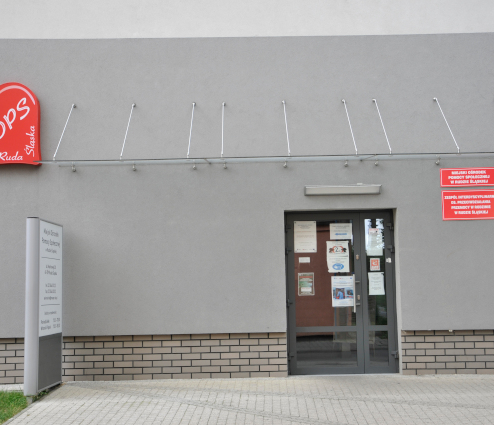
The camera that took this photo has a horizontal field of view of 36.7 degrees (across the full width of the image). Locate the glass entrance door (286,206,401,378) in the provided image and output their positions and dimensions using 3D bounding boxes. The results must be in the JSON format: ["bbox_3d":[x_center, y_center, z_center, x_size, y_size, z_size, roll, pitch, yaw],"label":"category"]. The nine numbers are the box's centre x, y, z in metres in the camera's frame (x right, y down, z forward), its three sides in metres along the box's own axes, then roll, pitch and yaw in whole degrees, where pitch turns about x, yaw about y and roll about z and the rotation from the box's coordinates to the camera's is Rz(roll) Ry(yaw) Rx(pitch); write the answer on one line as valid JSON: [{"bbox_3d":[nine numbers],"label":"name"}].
[{"bbox_3d":[1.255,1.049,9.840,1.476,2.138,0.090,-1,-5,0],"label":"glass entrance door"}]

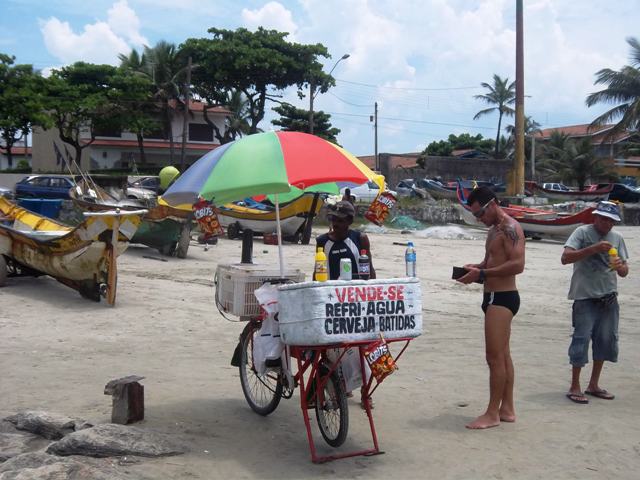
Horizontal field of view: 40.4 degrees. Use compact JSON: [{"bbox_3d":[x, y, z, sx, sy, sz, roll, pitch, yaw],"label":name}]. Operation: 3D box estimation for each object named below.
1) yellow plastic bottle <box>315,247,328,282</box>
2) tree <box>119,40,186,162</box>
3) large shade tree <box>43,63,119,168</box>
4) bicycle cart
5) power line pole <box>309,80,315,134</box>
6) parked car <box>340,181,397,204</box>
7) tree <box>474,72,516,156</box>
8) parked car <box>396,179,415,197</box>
[{"bbox_3d":[0.009,0.141,5.010,0.070,0.200,0.070,0,2,-12],"label":"yellow plastic bottle"},{"bbox_3d":[-13.062,-10.521,69.000,5.400,10.200,5.200,0,2,0],"label":"tree"},{"bbox_3d":[-19.373,-9.787,70.000,6.600,9.100,6.300,0,2,0],"label":"large shade tree"},{"bbox_3d":[-0.149,0.745,5.855,0.720,1.100,1.850,-1,3,-29],"label":"bicycle cart"},{"bbox_3d":[-0.616,-7.431,63.000,0.300,9.400,0.300,0,3,0],"label":"power line pole"},{"bbox_3d":[3.050,-3.214,57.000,4.100,1.470,1.650,-2,4,-37],"label":"parked car"},{"bbox_3d":[15.751,-8.760,75.000,5.000,11.000,5.000,0,3,0],"label":"tree"},{"bbox_3d":[6.797,-3.889,66.000,1.650,1.450,3.900,0,2,15],"label":"parked car"}]

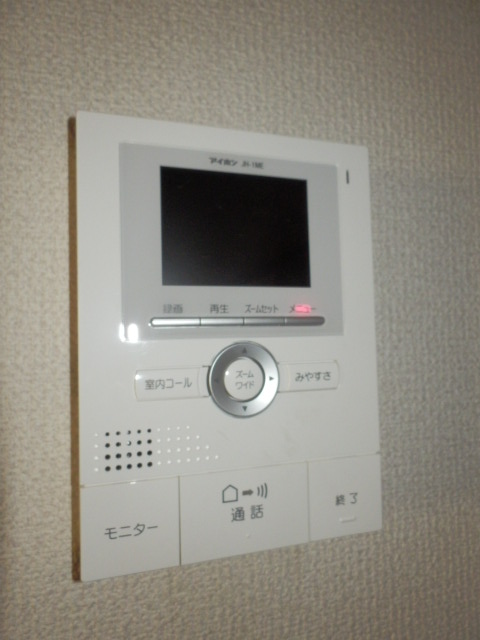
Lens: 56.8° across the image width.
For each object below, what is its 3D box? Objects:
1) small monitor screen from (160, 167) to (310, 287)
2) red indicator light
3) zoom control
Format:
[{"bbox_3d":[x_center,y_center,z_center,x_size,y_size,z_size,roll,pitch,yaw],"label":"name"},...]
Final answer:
[{"bbox_3d":[0.000,-0.040,0.198,0.069,0.051,0.005,-1,-2,-17],"label":"small monitor screen"},{"bbox_3d":[0.030,-0.005,0.205,0.008,0.004,0.003,-1,-2,-17],"label":"red indicator light"},{"bbox_3d":[0.002,0.026,0.194,0.031,0.031,0.004,-1,-2,-17],"label":"zoom control"}]

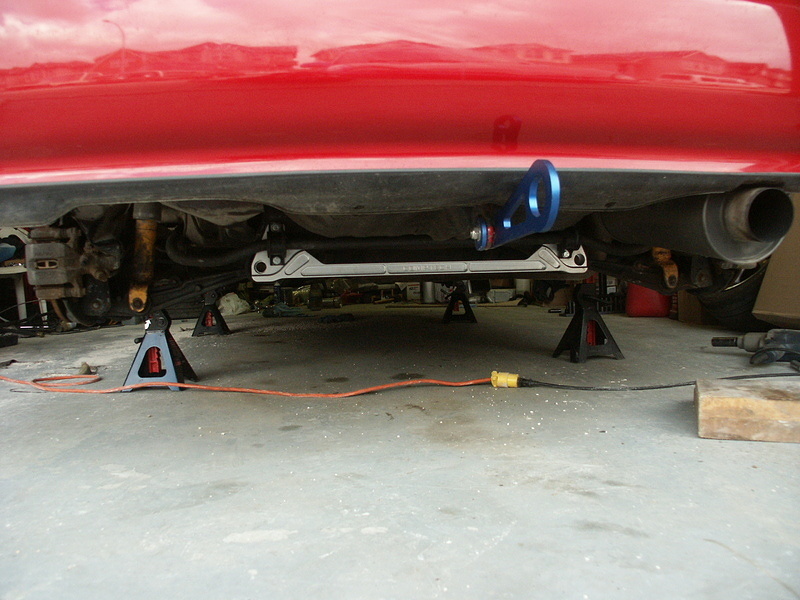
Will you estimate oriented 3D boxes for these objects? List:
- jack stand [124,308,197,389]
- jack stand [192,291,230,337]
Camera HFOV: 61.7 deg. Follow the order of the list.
[{"bbox_3d":[-0.790,0.159,2.210,0.190,0.260,0.168,-3,3,1],"label":"jack stand"},{"bbox_3d":[-1.168,0.082,4.152,0.190,0.260,0.168,-2,3,8],"label":"jack stand"}]

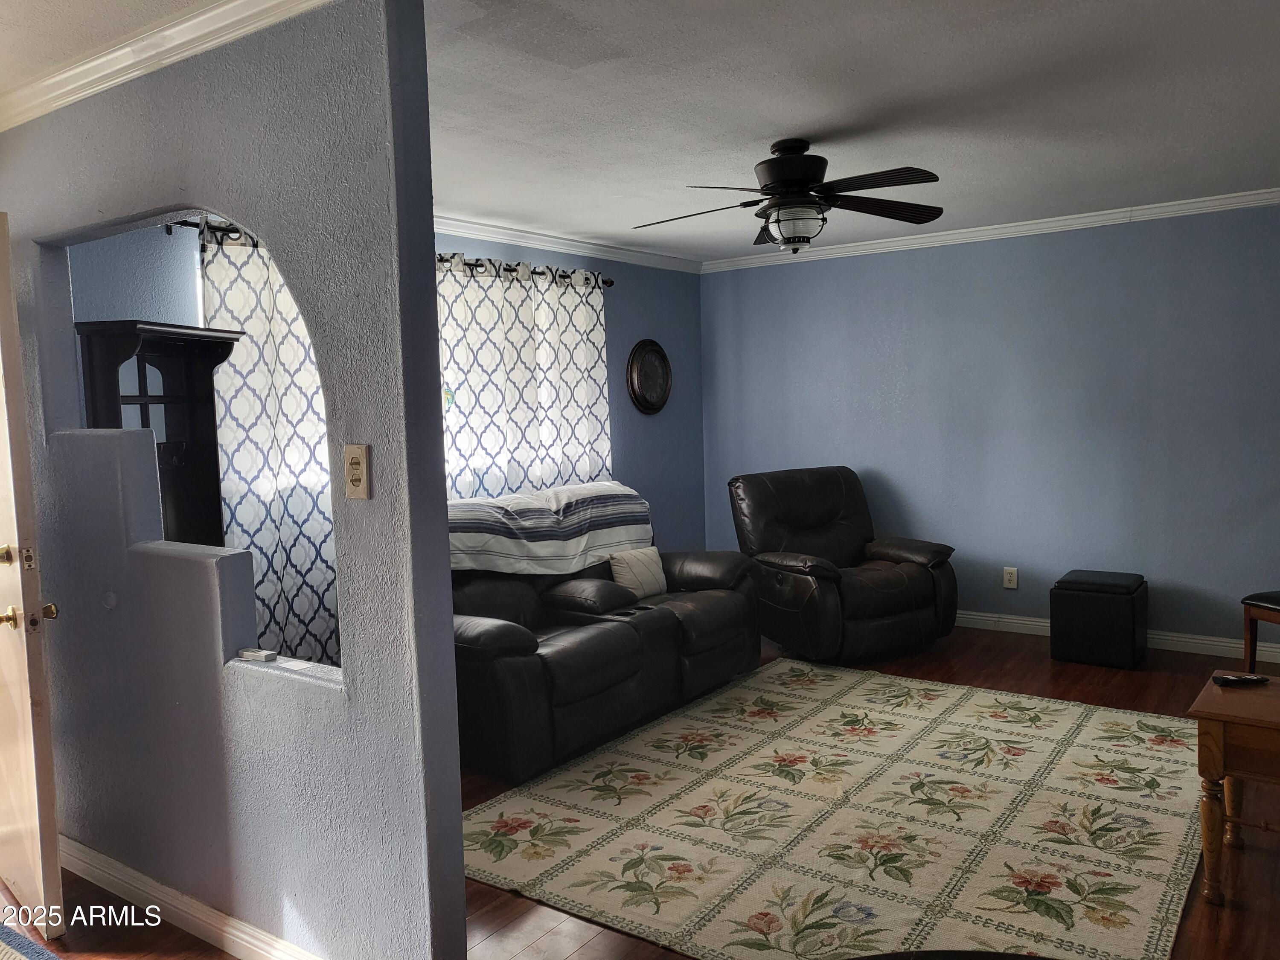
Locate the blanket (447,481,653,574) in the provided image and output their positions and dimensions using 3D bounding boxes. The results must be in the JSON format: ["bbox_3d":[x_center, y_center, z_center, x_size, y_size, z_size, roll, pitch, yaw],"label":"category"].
[{"bbox_3d":[-0.488,0.260,4.972,0.400,0.400,1.660,2,6,37],"label":"blanket"}]

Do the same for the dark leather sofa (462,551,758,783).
[{"bbox_3d":[-0.303,0.596,4.785,0.980,1.000,2.020,2,6,37],"label":"dark leather sofa"}]

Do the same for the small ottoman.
[{"bbox_3d":[2.528,0.758,5.285,0.420,0.435,0.425,2,6,37],"label":"small ottoman"}]

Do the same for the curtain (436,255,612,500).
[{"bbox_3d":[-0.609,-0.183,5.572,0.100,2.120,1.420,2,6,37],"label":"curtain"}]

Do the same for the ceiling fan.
[{"bbox_3d":[0.586,-1.094,3.738,1.300,0.420,1.300,2,6,37],"label":"ceiling fan"}]

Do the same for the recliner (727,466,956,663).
[{"bbox_3d":[1.196,0.469,5.800,1.000,1.000,1.000,-5,6,-33],"label":"recliner"}]

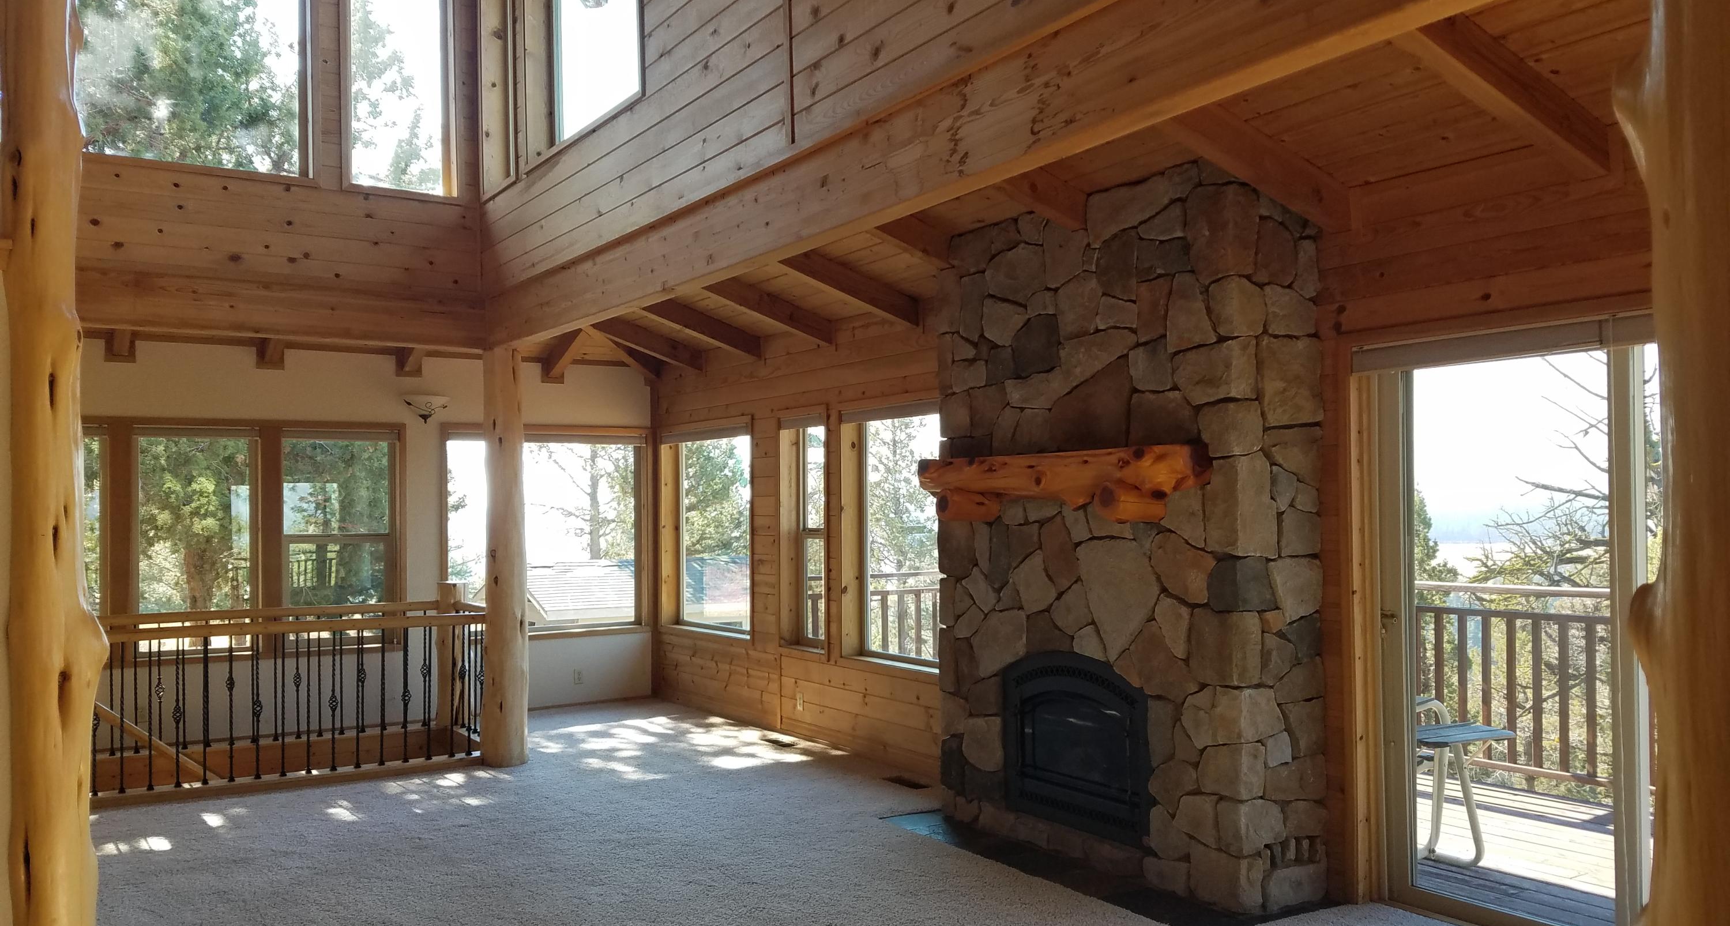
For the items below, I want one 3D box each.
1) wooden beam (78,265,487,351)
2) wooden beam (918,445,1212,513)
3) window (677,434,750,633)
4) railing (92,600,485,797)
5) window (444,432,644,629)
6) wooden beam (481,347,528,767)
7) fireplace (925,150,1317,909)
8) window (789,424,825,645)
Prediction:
[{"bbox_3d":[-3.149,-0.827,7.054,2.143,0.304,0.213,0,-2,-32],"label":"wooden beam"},{"bbox_3d":[0.776,0.083,5.444,0.258,0.228,1.566,0,-2,-32],"label":"wooden beam"},{"bbox_3d":[-1.115,0.482,9.586,0.120,1.490,1.459,0,-2,-32],"label":"window"},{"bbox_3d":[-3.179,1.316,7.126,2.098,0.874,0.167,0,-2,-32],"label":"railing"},{"bbox_3d":[-2.426,0.532,9.961,1.528,1.520,0.120,0,-2,-32],"label":"window"},{"bbox_3d":[-2.168,0.551,7.695,0.274,2.440,0.274,0,-2,-32],"label":"wooden beam"},{"bbox_3d":[1.032,0.275,5.635,0.410,2.789,1.961,0,-2,-32],"label":"fireplace"},{"bbox_3d":[-0.332,0.439,8.347,0.120,1.452,0.562,0,-2,-32],"label":"window"}]

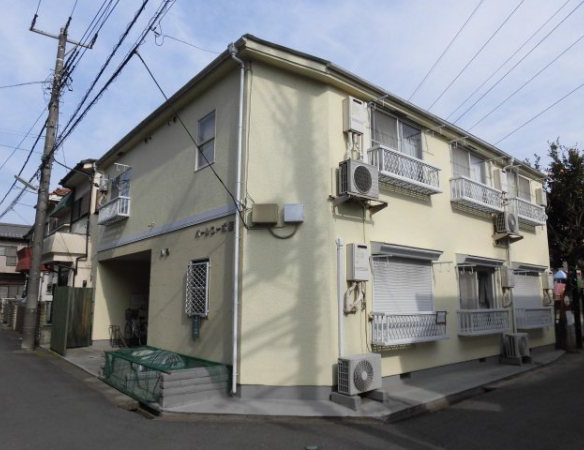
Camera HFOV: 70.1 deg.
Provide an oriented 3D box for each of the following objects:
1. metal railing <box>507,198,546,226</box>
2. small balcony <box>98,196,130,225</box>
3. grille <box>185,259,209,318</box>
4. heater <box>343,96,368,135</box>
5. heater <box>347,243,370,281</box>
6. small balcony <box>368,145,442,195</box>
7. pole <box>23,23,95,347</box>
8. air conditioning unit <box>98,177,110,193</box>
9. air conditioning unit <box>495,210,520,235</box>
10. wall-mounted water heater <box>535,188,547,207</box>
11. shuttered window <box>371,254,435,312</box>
[{"bbox_3d":[7.096,-0.360,12.565,2.140,0.550,0.320,9,-13,-39],"label":"metal railing"},{"bbox_3d":[-4.990,-0.366,11.610,0.287,0.506,1.887,8,-12,-38],"label":"small balcony"},{"bbox_3d":[-1.841,1.244,8.140,0.120,1.040,0.820,9,-13,-39],"label":"grille"},{"bbox_3d":[1.152,-2.030,7.847,0.375,0.615,0.185,9,-13,-39],"label":"heater"},{"bbox_3d":[1.159,0.675,7.381,0.375,0.615,0.185,9,-13,-39],"label":"heater"},{"bbox_3d":[2.399,-1.086,8.670,2.170,0.560,0.330,9,-13,-39],"label":"small balcony"},{"bbox_3d":[-8.026,-1.546,13.649,1.950,10.900,0.450,9,-13,-39],"label":"pole"},{"bbox_3d":[-5.700,-1.253,12.669,0.181,0.544,0.362,8,-12,-38],"label":"air conditioning unit"},{"bbox_3d":[5.760,-0.017,11.163,0.780,0.570,0.280,9,-13,-39],"label":"air conditioning unit"},{"bbox_3d":[7.900,-0.869,13.226,0.375,0.574,0.168,9,-13,-40],"label":"wall-mounted water heater"},{"bbox_3d":[2.258,1.339,8.260,1.900,1.200,0.130,9,-13,-39],"label":"shuttered window"}]

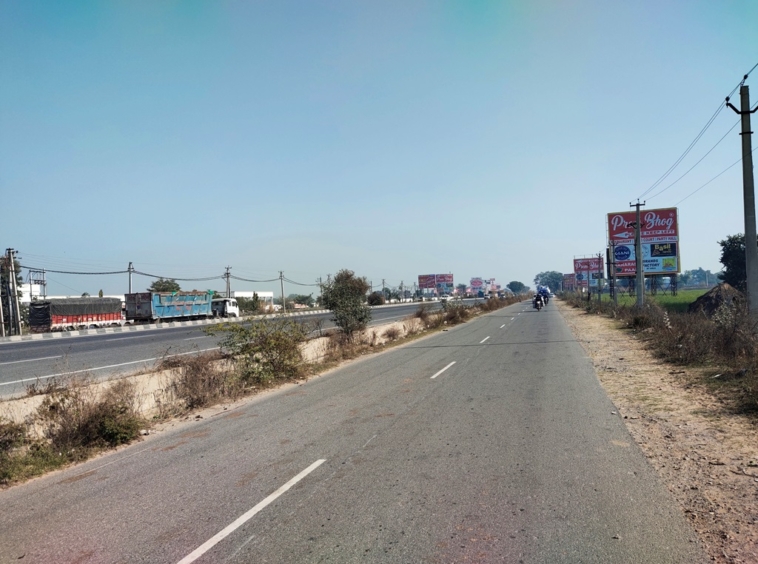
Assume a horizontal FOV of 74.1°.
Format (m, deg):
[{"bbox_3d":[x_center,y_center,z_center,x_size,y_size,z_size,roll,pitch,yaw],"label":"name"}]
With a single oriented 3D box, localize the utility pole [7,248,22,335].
[{"bbox_3d":[-25.899,0.936,35.760,0.900,6.600,0.550,-3,-2,19],"label":"utility pole"}]

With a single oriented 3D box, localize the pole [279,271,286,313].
[{"bbox_3d":[-13.676,1.668,71.755,0.900,6.490,0.450,-3,-2,19],"label":"pole"}]

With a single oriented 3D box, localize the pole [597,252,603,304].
[{"bbox_3d":[34.801,-0.480,78.876,1.050,8.330,0.350,-2,-2,19],"label":"pole"}]

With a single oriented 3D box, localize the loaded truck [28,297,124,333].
[{"bbox_3d":[-25.774,3.237,44.284,2.450,3.150,8.600,-3,-2,19],"label":"loaded truck"}]

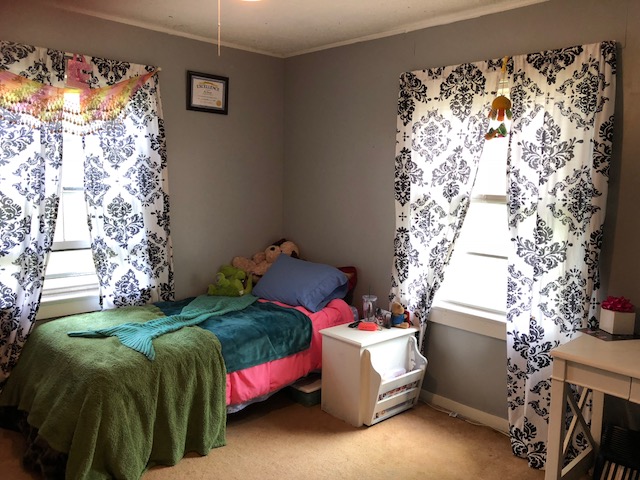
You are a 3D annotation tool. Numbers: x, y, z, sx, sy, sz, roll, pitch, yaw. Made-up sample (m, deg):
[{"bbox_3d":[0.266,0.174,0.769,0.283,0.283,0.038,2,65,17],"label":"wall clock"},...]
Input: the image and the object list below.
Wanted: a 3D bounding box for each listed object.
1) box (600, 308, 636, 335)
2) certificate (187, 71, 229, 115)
[{"bbox_3d":[1.423,0.387,2.475,0.103,0.106,0.102,0,8,-4],"label":"box"},{"bbox_3d":[-0.792,-1.050,3.710,0.345,0.267,0.020,-6,11,-45],"label":"certificate"}]

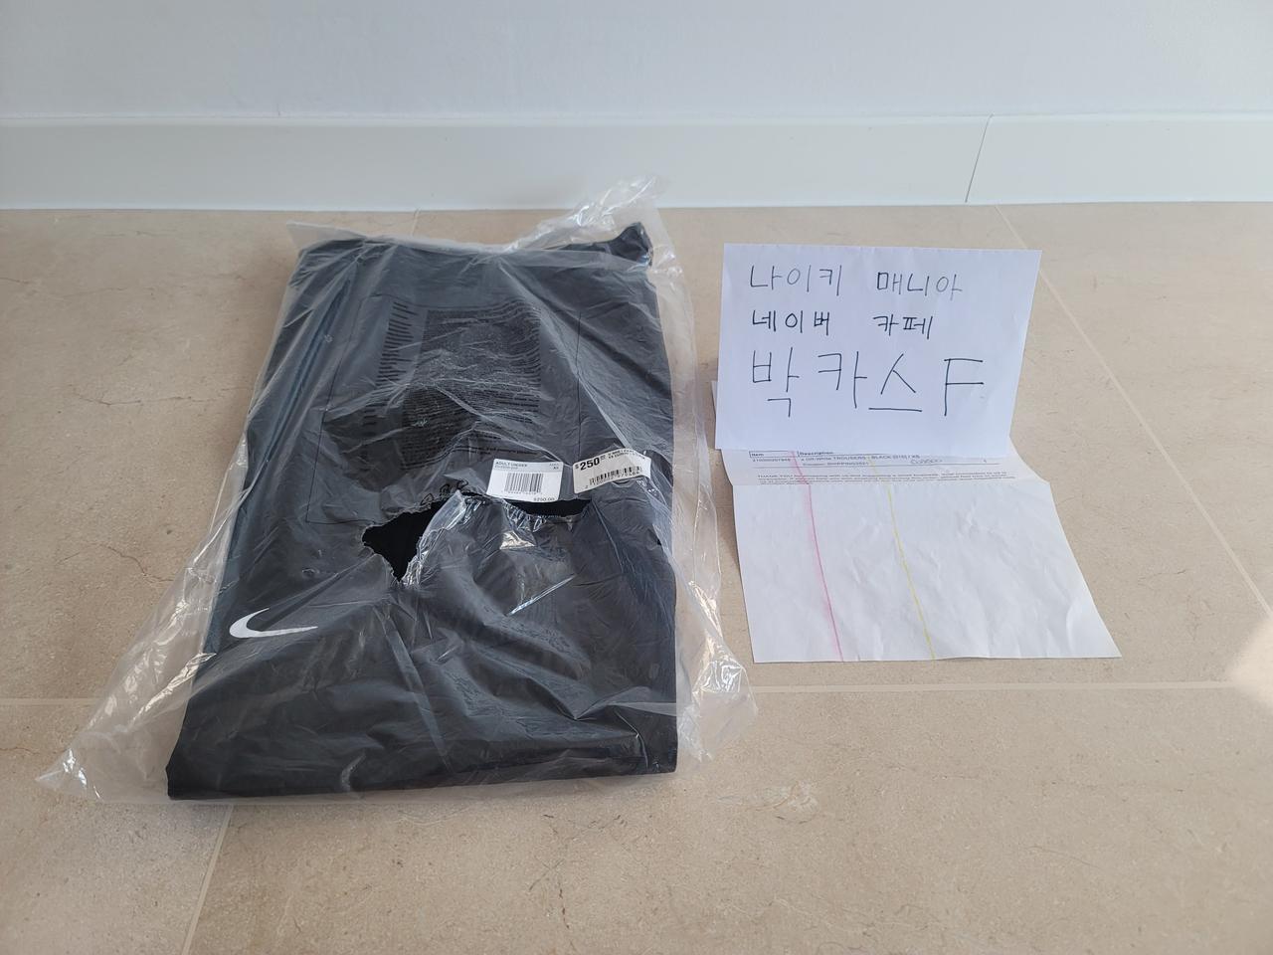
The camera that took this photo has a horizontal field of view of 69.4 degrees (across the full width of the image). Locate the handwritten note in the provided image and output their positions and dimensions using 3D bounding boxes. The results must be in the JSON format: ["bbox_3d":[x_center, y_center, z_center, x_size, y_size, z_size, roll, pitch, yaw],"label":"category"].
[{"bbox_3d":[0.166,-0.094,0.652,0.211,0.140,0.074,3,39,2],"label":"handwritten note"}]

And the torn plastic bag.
[{"bbox_3d":[-0.130,-0.058,0.666,0.370,0.065,0.590,-1,43,-1],"label":"torn plastic bag"}]

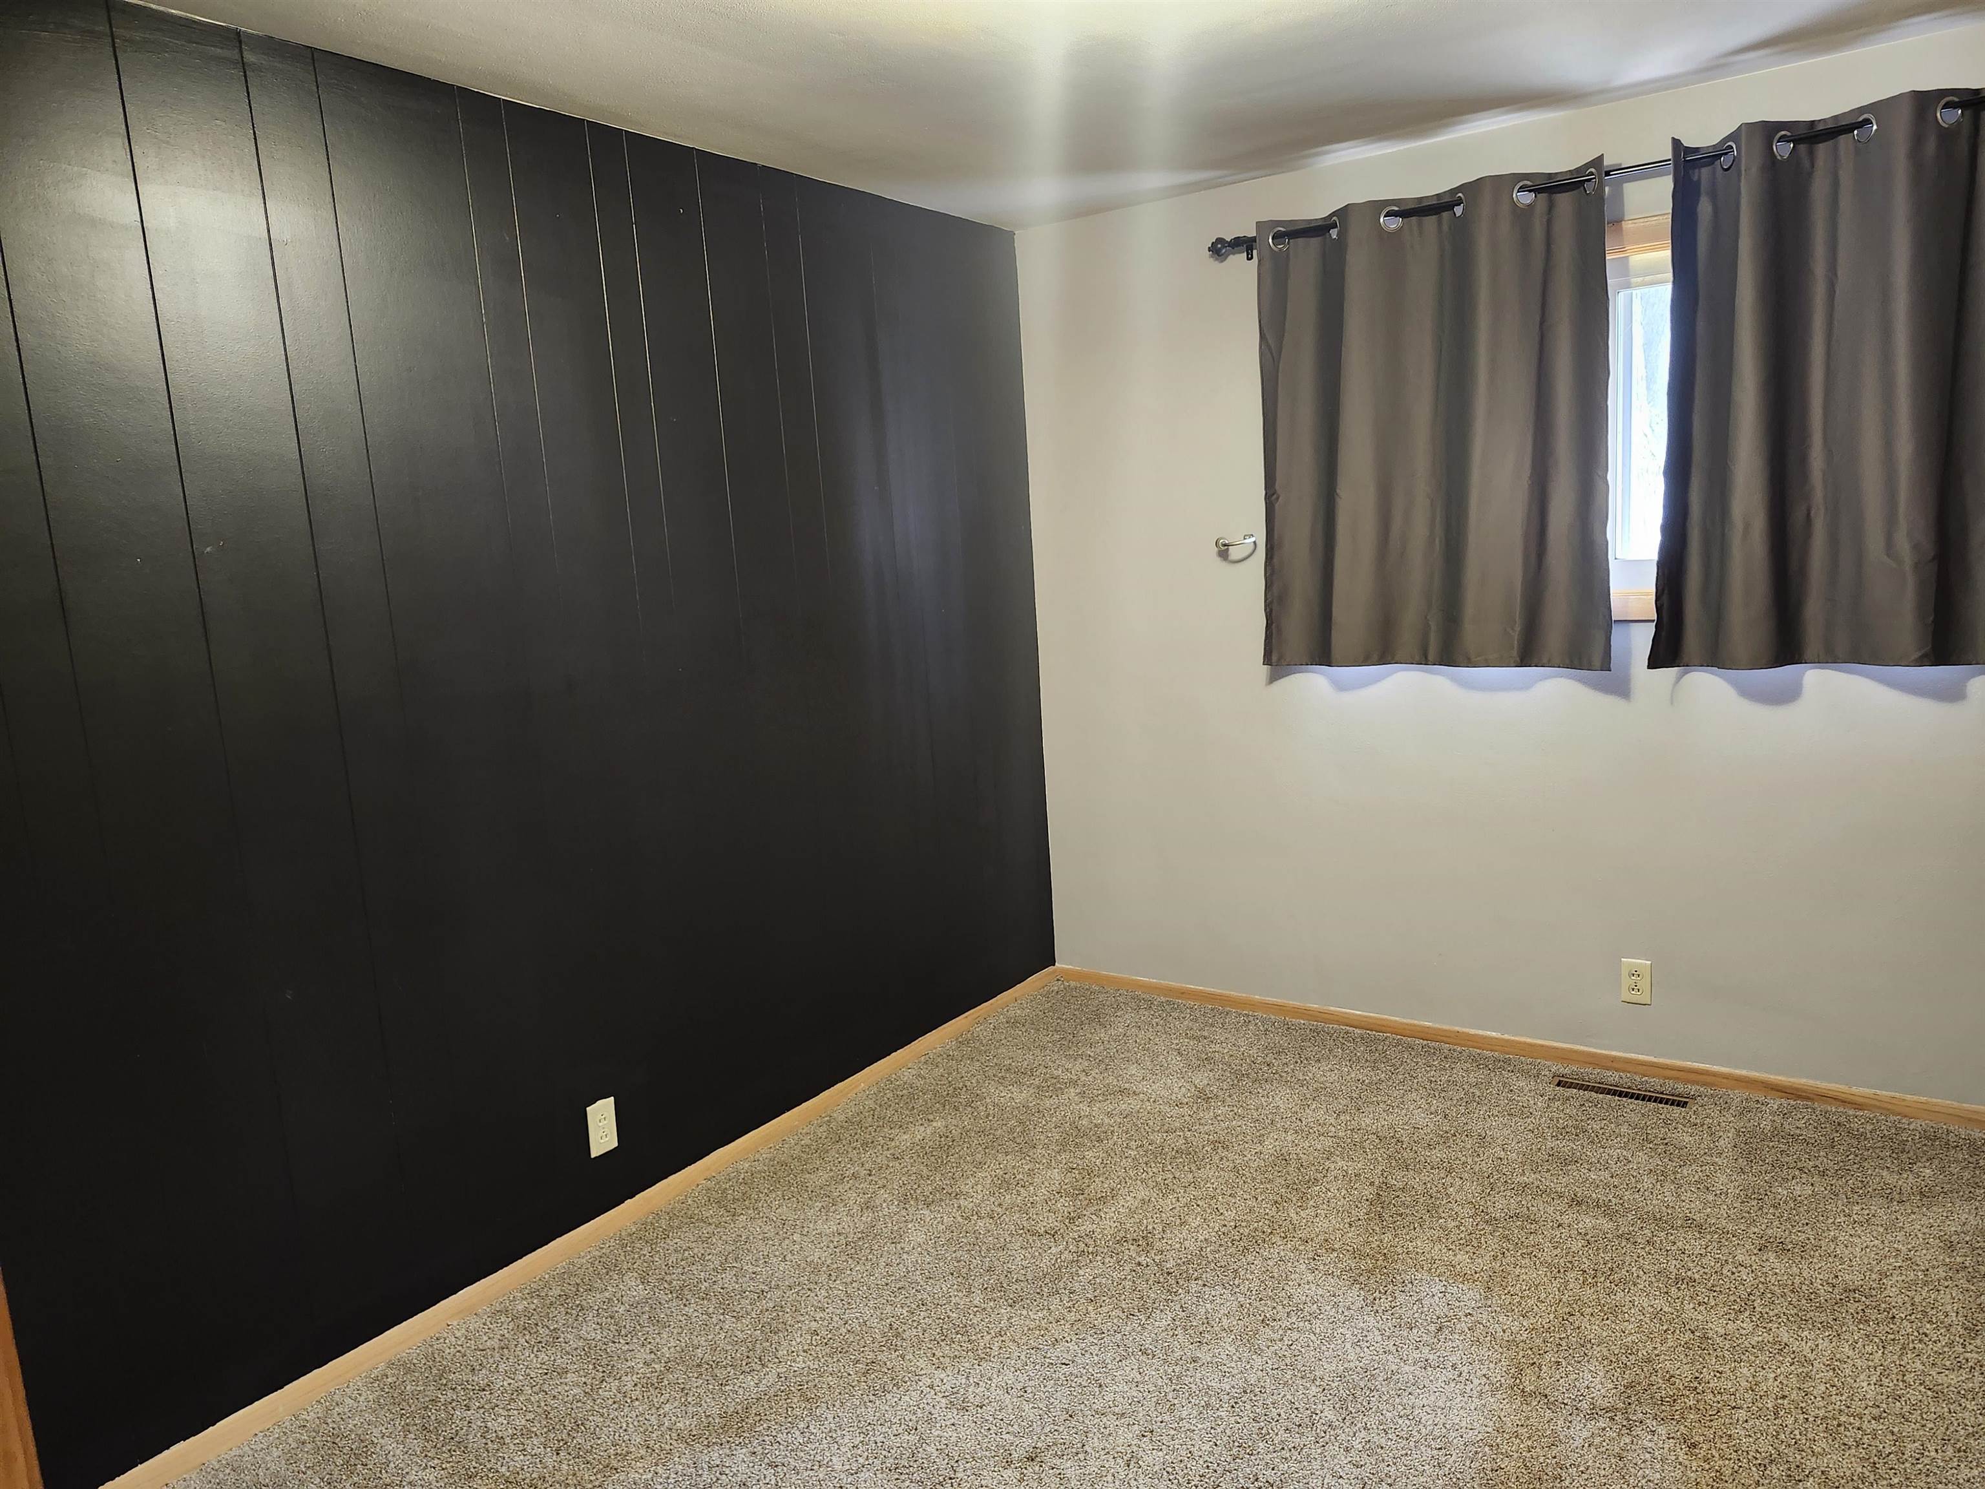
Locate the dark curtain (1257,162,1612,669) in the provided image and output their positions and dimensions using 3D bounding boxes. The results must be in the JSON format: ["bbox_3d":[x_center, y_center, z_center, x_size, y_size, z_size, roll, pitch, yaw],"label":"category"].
[{"bbox_3d":[1.073,-0.771,3.301,0.855,1.155,0.100,3,11,35],"label":"dark curtain"}]

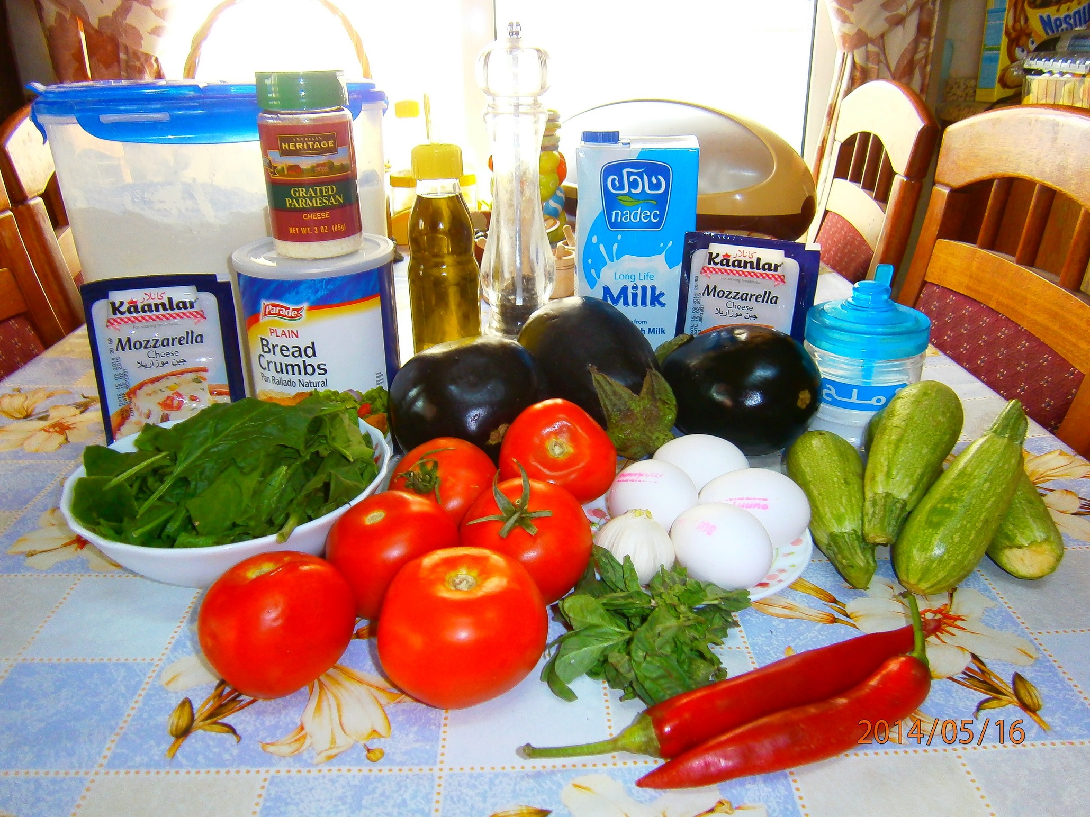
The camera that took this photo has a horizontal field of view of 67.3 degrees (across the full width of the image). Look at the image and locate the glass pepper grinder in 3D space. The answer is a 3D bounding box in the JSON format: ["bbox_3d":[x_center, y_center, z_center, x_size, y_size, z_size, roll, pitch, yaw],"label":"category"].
[{"bbox_3d":[-0.028,-0.200,0.750,0.070,0.275,0.070,-1,25,0],"label":"glass pepper grinder"}]

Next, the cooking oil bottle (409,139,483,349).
[{"bbox_3d":[-0.080,-0.108,0.651,0.057,0.196,0.057,-4,26,-6],"label":"cooking oil bottle"}]

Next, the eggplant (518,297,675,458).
[{"bbox_3d":[0.035,-0.023,0.586,0.100,0.100,0.138,-14,40,-25],"label":"eggplant"}]

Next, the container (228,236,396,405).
[{"bbox_3d":[-0.149,-0.038,0.565,0.103,0.140,0.103,1,25,4],"label":"container"}]

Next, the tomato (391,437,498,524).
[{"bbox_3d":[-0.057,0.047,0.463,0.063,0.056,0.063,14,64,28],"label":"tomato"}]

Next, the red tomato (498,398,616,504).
[{"bbox_3d":[0.007,0.026,0.519,0.074,0.074,0.066,-1,-18,0],"label":"red tomato"}]

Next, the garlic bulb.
[{"bbox_3d":[0.046,0.070,0.414,0.041,0.039,0.041,2,25,7],"label":"garlic bulb"}]

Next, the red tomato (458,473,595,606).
[{"bbox_3d":[-0.009,0.068,0.425,0.068,0.062,0.068,-2,34,0],"label":"red tomato"}]

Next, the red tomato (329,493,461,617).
[{"bbox_3d":[-0.079,0.076,0.427,0.070,0.064,0.070,-6,36,-12],"label":"red tomato"}]

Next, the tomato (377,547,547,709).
[{"bbox_3d":[-0.037,0.095,0.361,0.075,0.065,0.075,-1,25,0],"label":"tomato"}]

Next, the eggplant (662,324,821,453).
[{"bbox_3d":[0.132,-0.015,0.578,0.090,0.090,0.138,-15,22,-27],"label":"eggplant"}]

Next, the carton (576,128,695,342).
[{"bbox_3d":[0.072,-0.125,0.674,0.091,0.204,0.061,2,26,4],"label":"carton"}]

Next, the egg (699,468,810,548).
[{"bbox_3d":[0.109,0.053,0.428,0.057,0.044,0.044,5,26,13],"label":"egg"}]

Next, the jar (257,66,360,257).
[{"bbox_3d":[-0.153,-0.158,0.534,0.059,0.111,0.059,-7,26,-14],"label":"jar"}]

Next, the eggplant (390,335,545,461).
[{"bbox_3d":[-0.054,-0.009,0.545,0.097,0.090,0.127,-13,28,-24],"label":"eggplant"}]

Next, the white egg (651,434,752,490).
[{"bbox_3d":[0.091,0.037,0.489,0.059,0.044,0.044,-1,25,0],"label":"white egg"}]

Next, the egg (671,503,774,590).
[{"bbox_3d":[0.090,0.070,0.421,0.056,0.043,0.043,21,33,39],"label":"egg"}]

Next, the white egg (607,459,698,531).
[{"bbox_3d":[0.059,0.050,0.444,0.044,0.044,0.057,-13,10,-24],"label":"white egg"}]

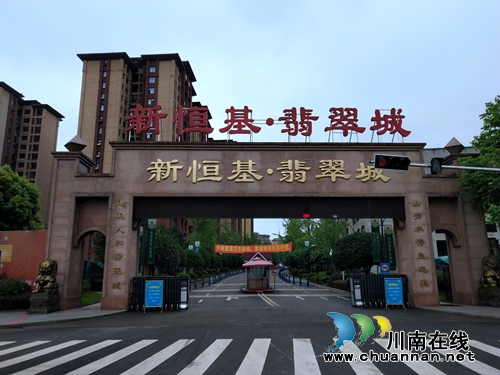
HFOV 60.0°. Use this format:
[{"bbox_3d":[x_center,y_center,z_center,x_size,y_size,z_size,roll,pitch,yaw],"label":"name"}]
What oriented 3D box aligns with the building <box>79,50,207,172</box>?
[{"bbox_3d":[-28.711,-3.438,110.009,26.000,57.000,19.000,-1,-12,4],"label":"building"}]

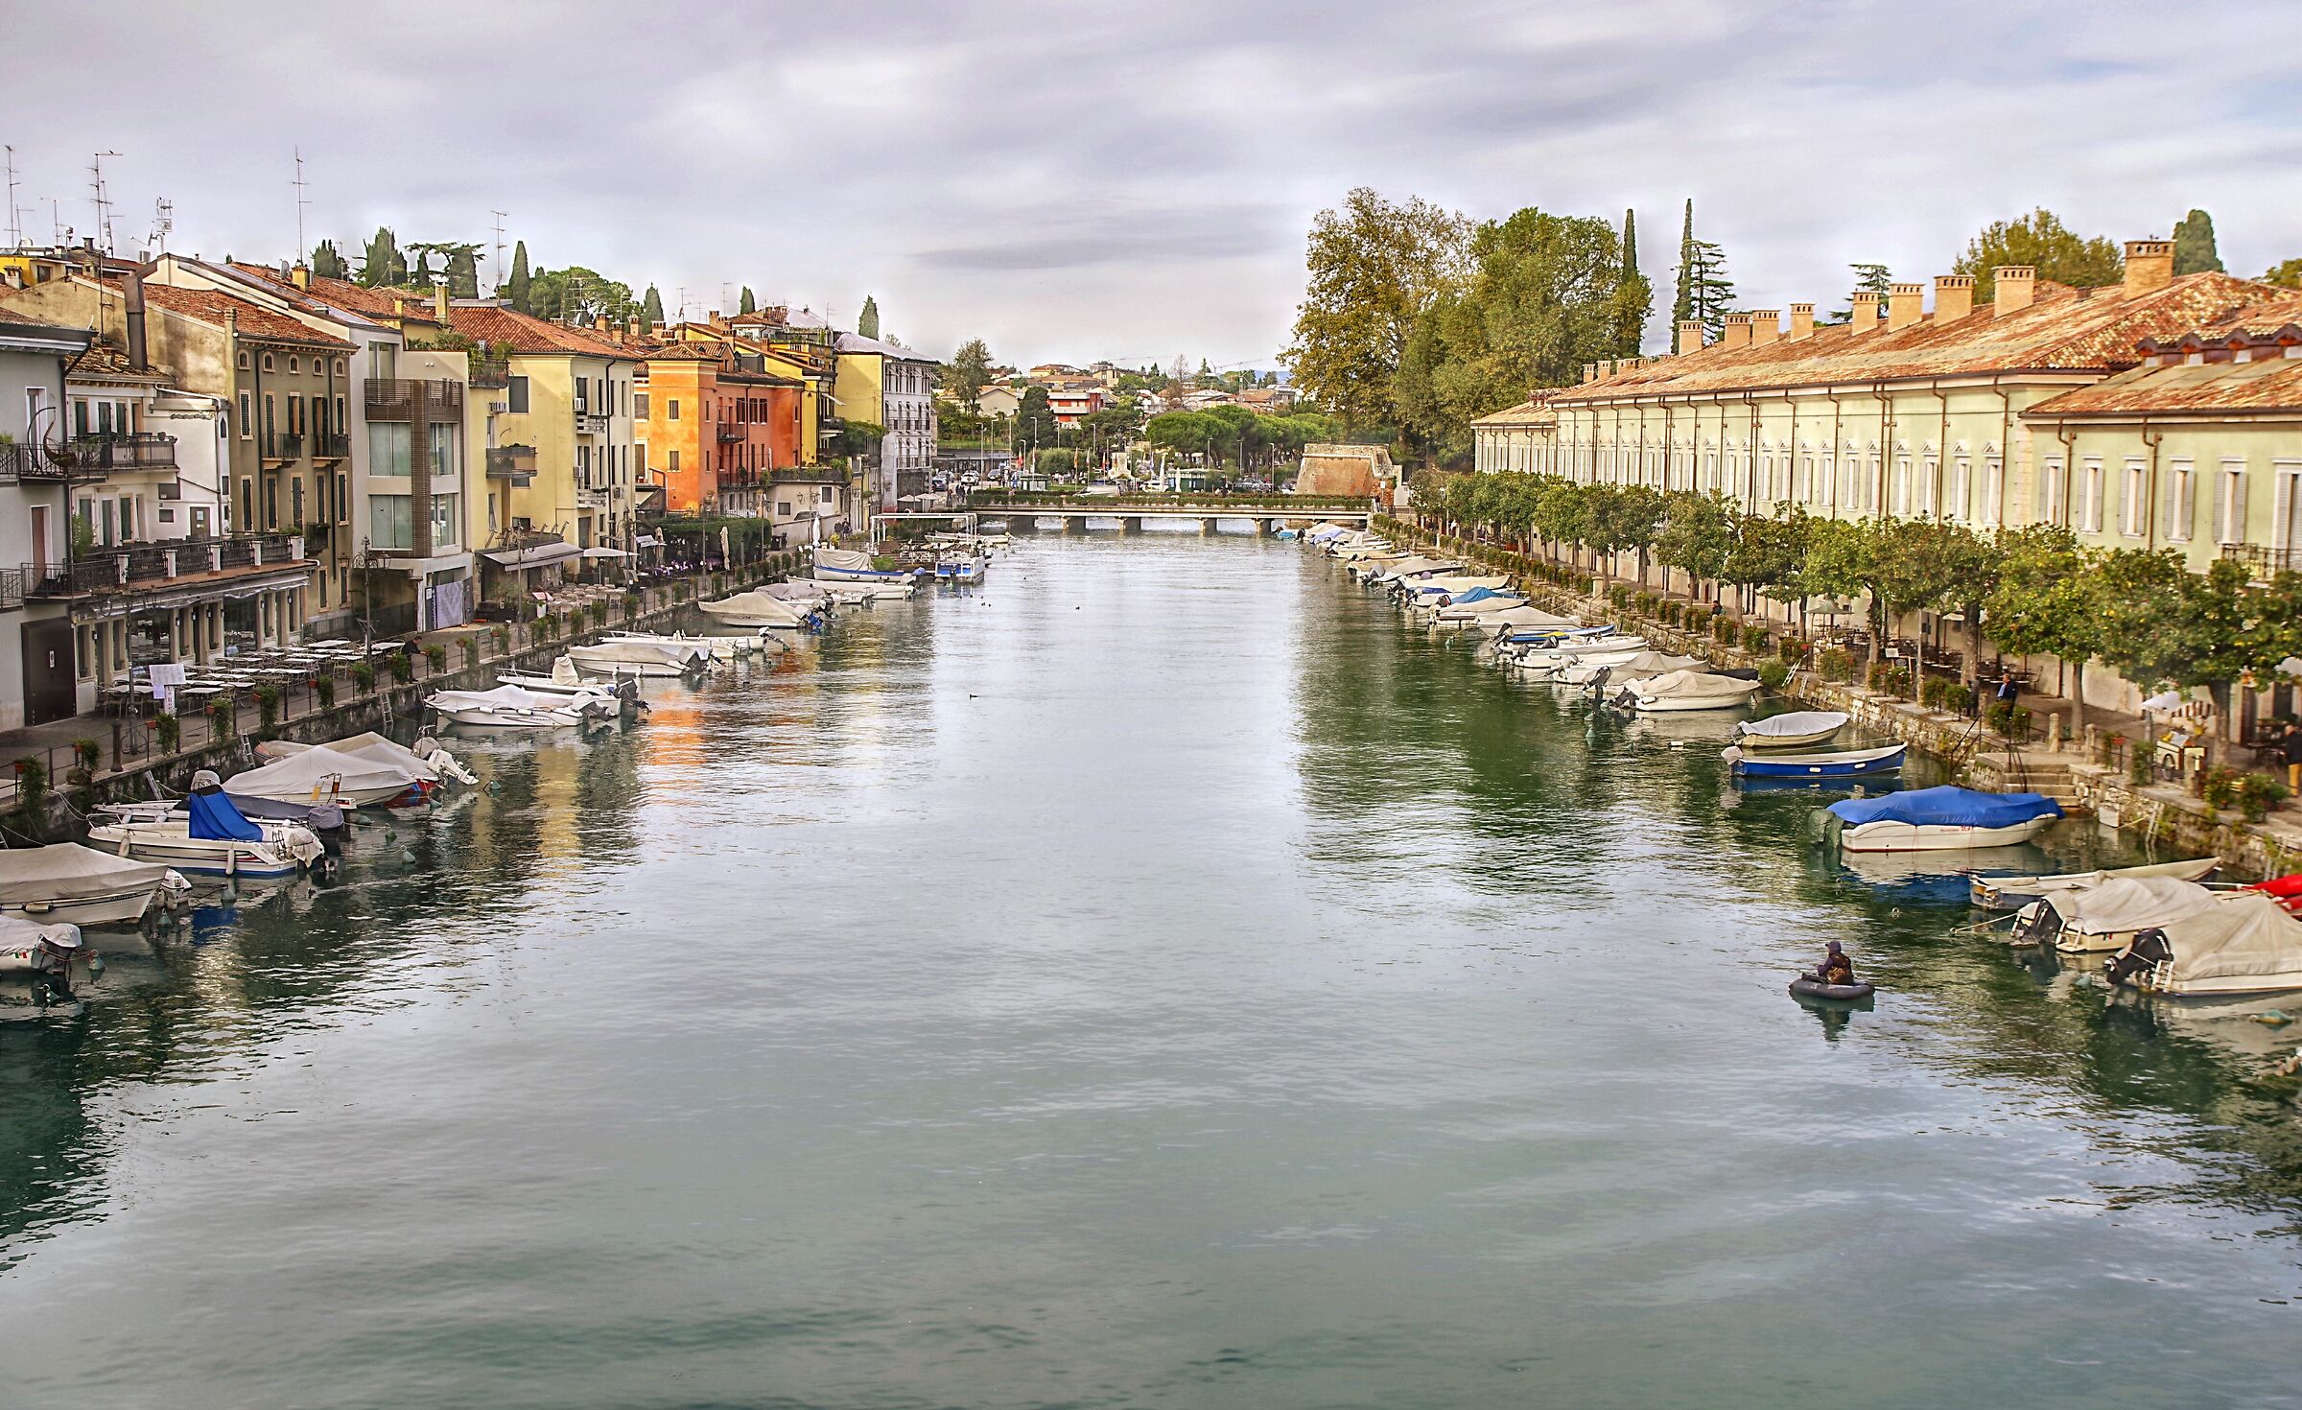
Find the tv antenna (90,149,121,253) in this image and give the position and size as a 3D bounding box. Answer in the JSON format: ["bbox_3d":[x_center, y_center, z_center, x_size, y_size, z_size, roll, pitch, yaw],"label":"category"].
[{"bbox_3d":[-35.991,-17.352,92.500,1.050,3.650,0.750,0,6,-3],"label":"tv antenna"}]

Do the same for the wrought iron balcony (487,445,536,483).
[{"bbox_3d":[-28.138,-10.573,118.069,1.150,1.300,3.300,1,6,2],"label":"wrought iron balcony"}]

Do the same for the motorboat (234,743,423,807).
[{"bbox_3d":[-20.861,1.884,67.938,4.850,1.450,2.000,0,6,-2],"label":"motorboat"}]

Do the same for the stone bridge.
[{"bbox_3d":[1.913,-18.140,253.606,39.492,3.500,10.000,1,6,0],"label":"stone bridge"}]

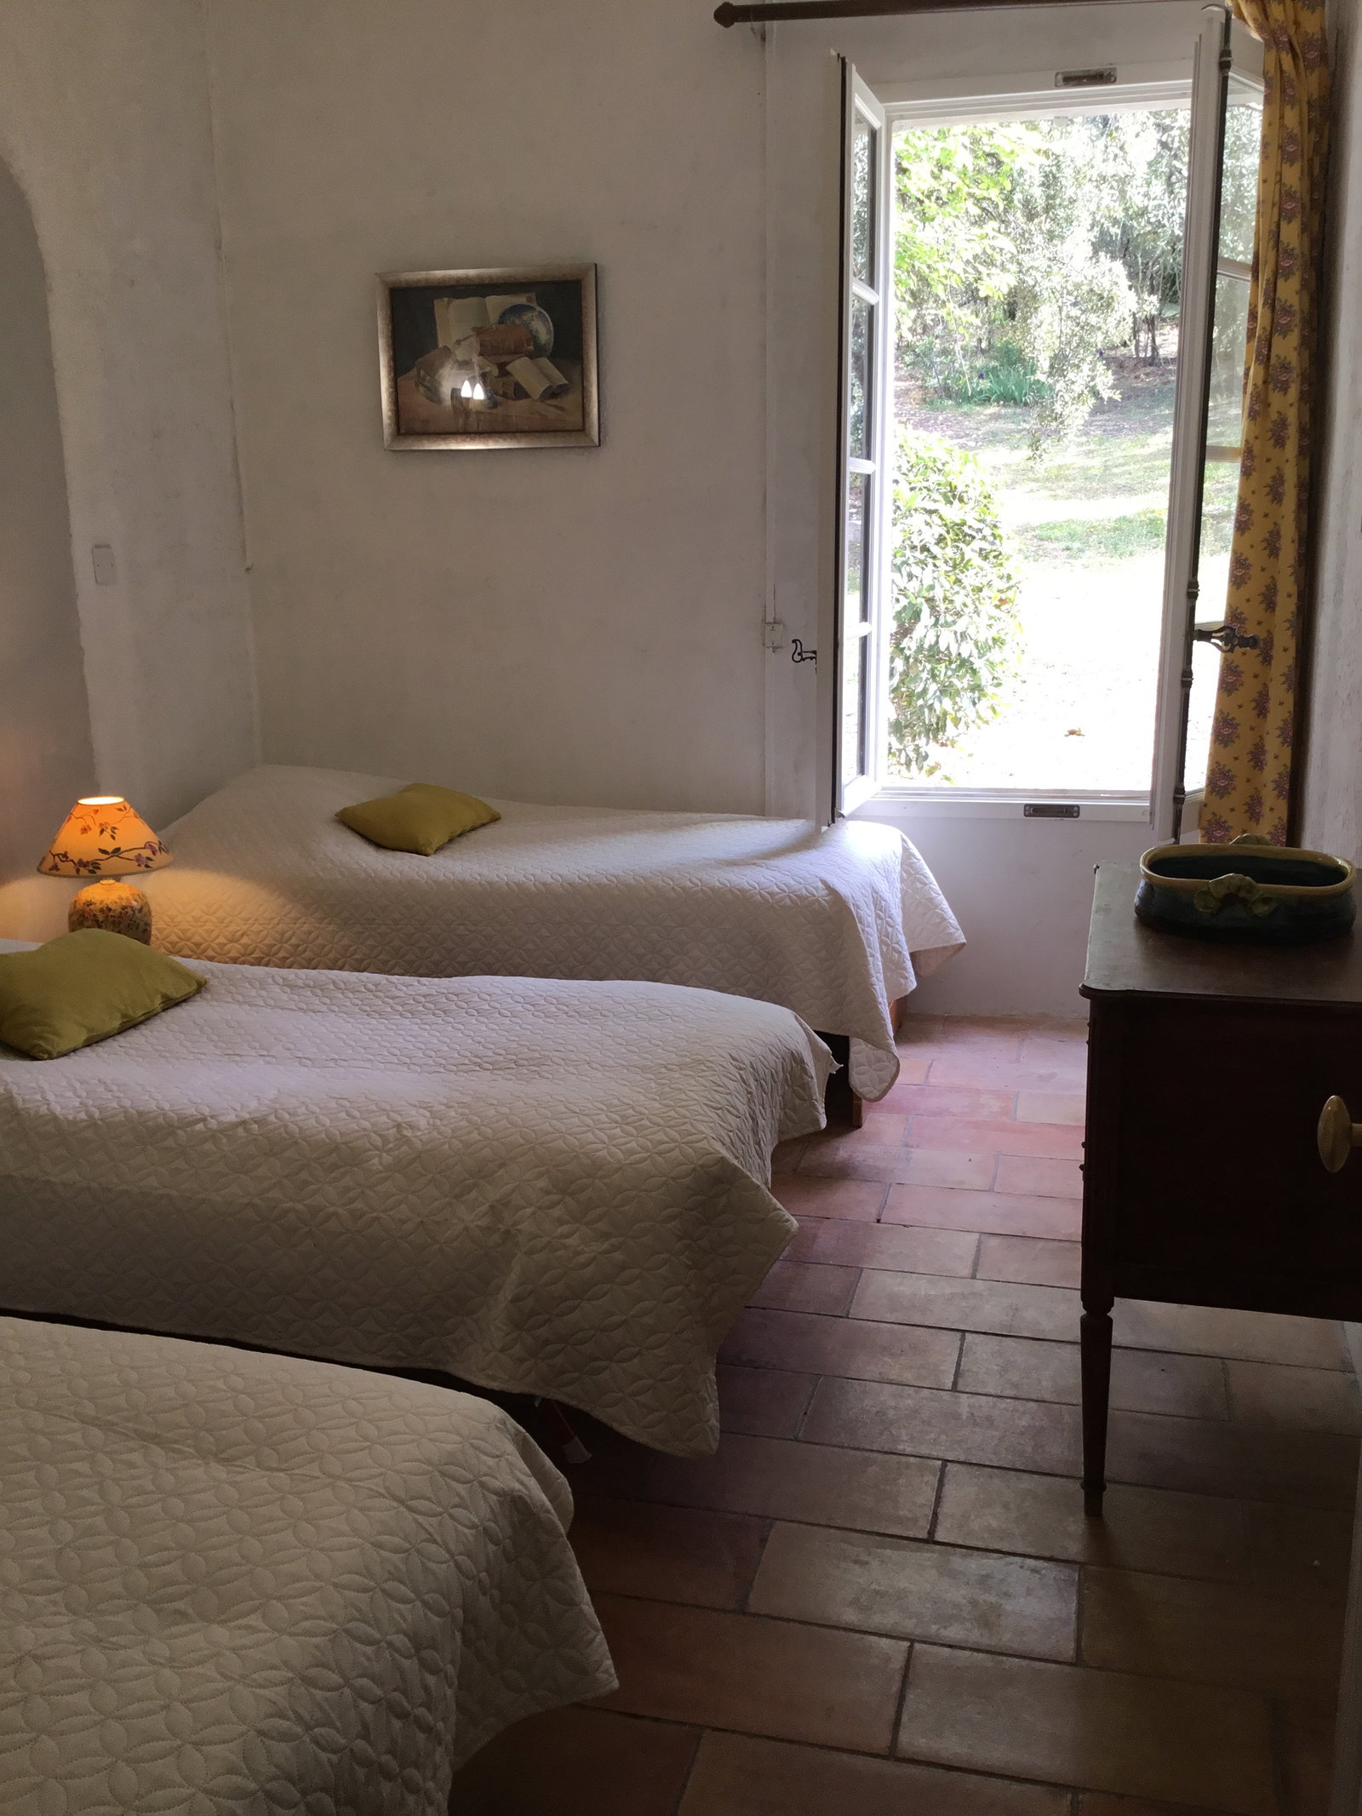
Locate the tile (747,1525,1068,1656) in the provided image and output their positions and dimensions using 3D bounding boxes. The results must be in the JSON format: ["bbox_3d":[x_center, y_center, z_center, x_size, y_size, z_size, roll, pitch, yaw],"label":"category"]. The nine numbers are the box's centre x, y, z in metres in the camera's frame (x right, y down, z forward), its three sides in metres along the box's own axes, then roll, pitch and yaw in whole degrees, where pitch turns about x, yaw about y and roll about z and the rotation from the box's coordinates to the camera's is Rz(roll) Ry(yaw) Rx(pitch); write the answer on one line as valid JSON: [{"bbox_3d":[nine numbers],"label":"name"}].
[{"bbox_3d":[0.327,0.950,2.253,0.434,0.018,0.208,3,14,14],"label":"tile"}]

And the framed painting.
[{"bbox_3d":[-0.543,-1.542,4.576,0.639,0.479,0.030,2,14,12],"label":"framed painting"}]

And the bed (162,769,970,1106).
[{"bbox_3d":[-0.361,-0.001,4.366,2.132,0.599,0.949,3,14,14],"label":"bed"}]

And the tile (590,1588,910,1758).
[{"bbox_3d":[0.066,0.992,2.103,0.437,0.018,0.208,3,14,14],"label":"tile"}]

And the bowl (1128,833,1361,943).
[{"bbox_3d":[0.902,-0.037,2.598,0.325,0.100,0.330,4,15,20],"label":"bowl"}]

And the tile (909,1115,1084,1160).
[{"bbox_3d":[0.764,0.552,3.833,0.437,0.018,0.205,3,14,14],"label":"tile"}]

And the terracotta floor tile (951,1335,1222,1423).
[{"bbox_3d":[0.706,0.811,2.793,0.436,0.018,0.203,3,14,14],"label":"terracotta floor tile"}]

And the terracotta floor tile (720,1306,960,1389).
[{"bbox_3d":[0.275,0.791,2.899,0.436,0.018,0.203,3,14,14],"label":"terracotta floor tile"}]

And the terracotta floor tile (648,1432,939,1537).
[{"bbox_3d":[0.173,0.891,2.504,0.440,0.018,0.204,3,14,14],"label":"terracotta floor tile"}]

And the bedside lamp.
[{"bbox_3d":[-1.331,-0.052,3.772,0.310,0.419,0.310,3,14,14],"label":"bedside lamp"}]

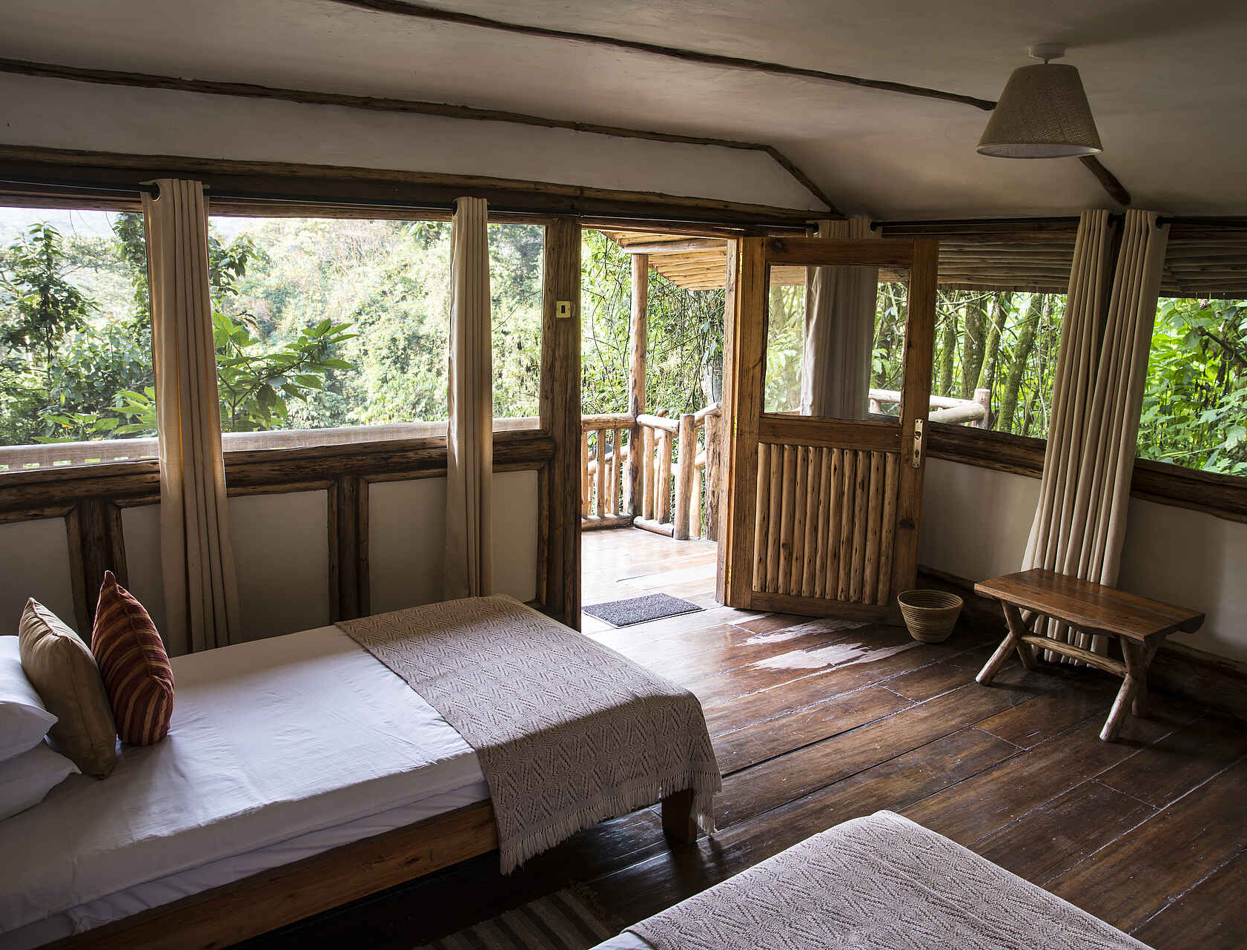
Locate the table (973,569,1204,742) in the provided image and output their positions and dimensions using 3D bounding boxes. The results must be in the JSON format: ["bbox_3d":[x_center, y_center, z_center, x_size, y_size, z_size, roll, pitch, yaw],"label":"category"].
[{"bbox_3d":[1.959,0.759,4.115,0.490,0.470,0.735,-7,14,-33],"label":"table"}]

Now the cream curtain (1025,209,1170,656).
[{"bbox_3d":[2.095,-0.111,4.232,0.150,2.050,0.430,-7,14,-33],"label":"cream curtain"}]

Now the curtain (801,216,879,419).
[{"bbox_3d":[1.128,-0.325,5.111,0.320,2.030,0.180,4,12,10],"label":"curtain"}]

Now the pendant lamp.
[{"bbox_3d":[1.123,-1.012,2.562,0.310,0.270,0.310,-7,14,-33],"label":"pendant lamp"}]

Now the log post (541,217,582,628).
[{"bbox_3d":[-0.288,-0.138,4.375,0.180,2.004,0.180,-7,14,-33],"label":"log post"}]

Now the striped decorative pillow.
[{"bbox_3d":[-1.391,0.519,2.671,0.160,0.380,0.380,-13,18,-32],"label":"striped decorative pillow"}]

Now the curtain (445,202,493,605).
[{"bbox_3d":[-0.657,-0.139,4.044,0.200,2.005,0.120,-7,14,-33],"label":"curtain"}]

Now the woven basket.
[{"bbox_3d":[1.575,0.725,4.832,0.320,0.220,0.320,1,12,0],"label":"woven basket"}]

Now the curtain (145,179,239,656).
[{"bbox_3d":[-1.559,-0.035,3.444,0.220,2.005,0.120,-7,14,-33],"label":"curtain"}]

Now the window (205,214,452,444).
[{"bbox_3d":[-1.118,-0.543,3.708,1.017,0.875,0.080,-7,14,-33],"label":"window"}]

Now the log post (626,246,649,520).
[{"bbox_3d":[0.084,-0.579,6.714,0.120,1.917,0.120,1,12,0],"label":"log post"}]

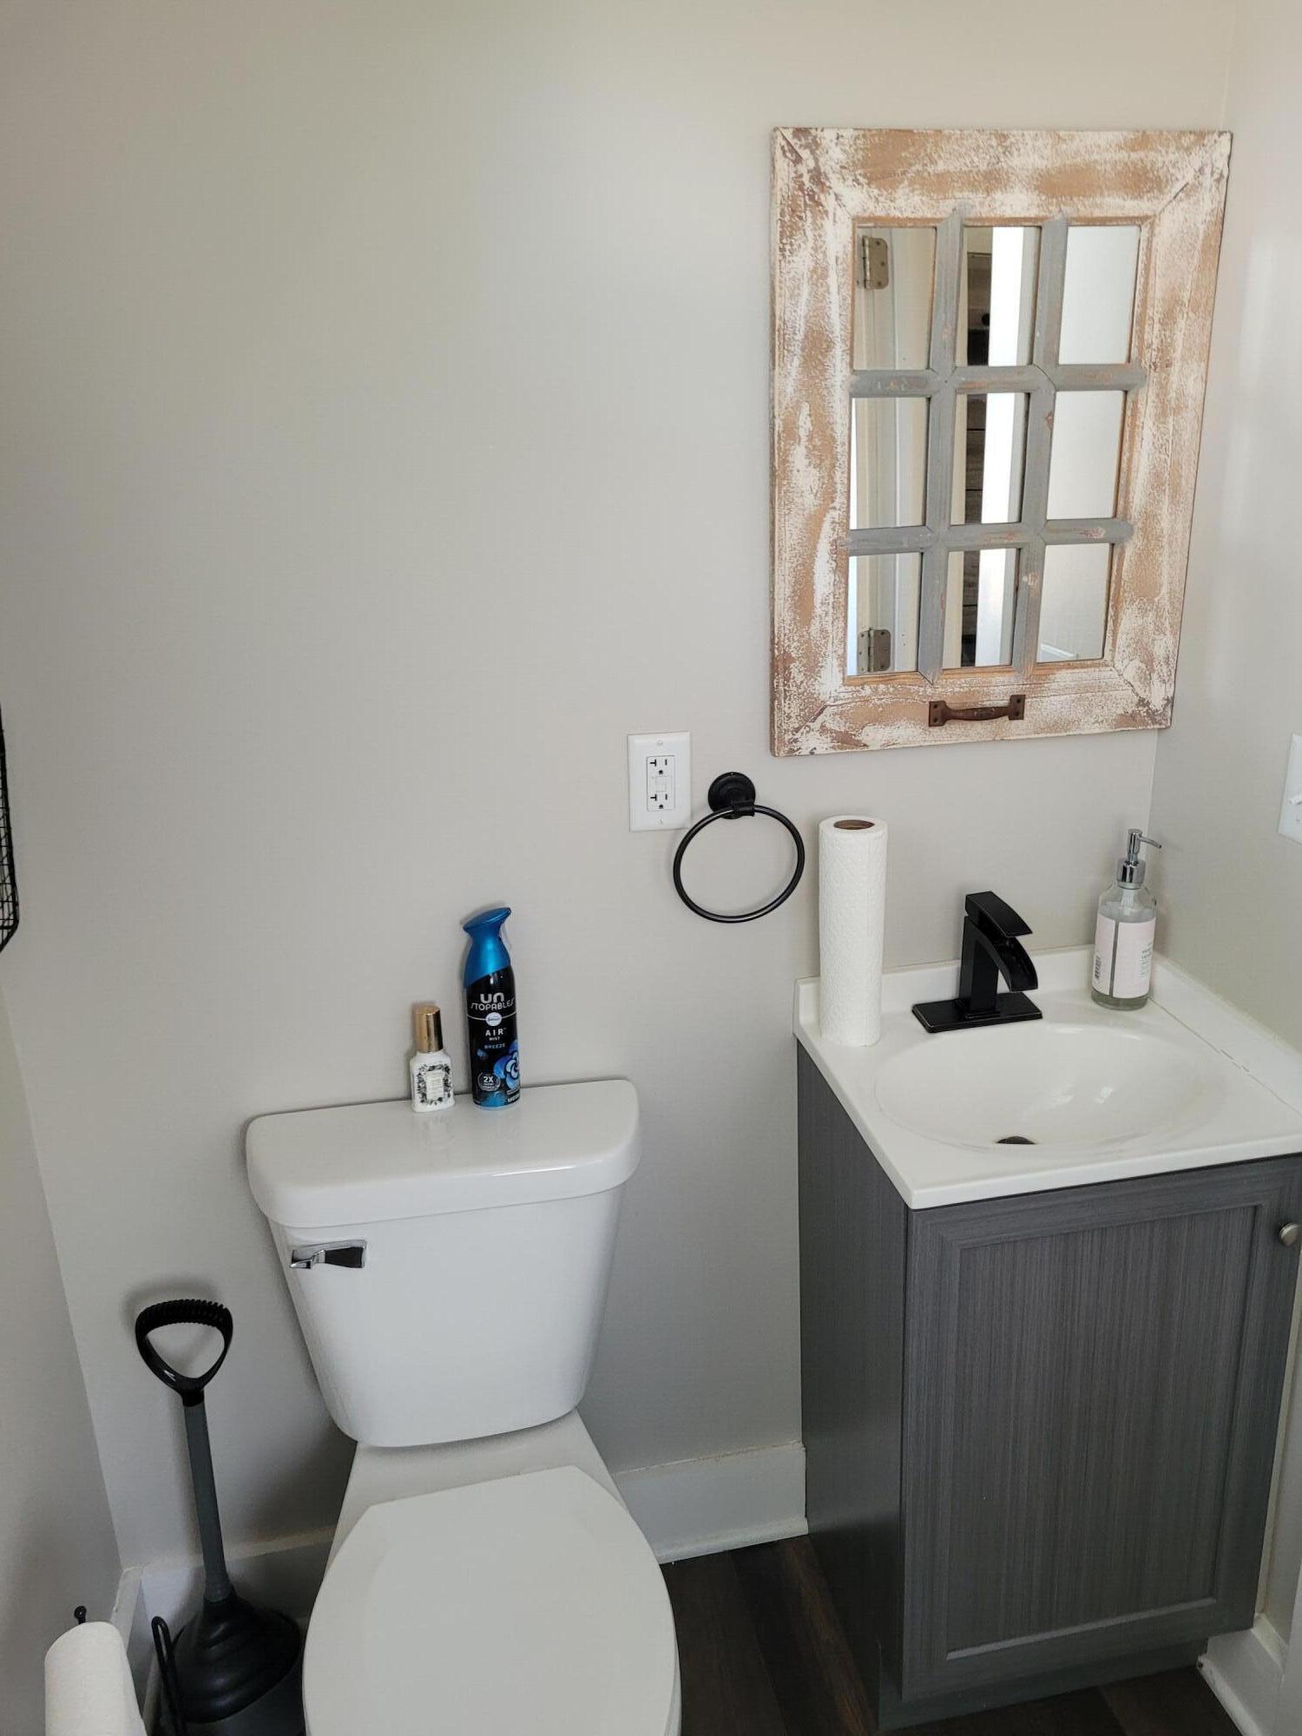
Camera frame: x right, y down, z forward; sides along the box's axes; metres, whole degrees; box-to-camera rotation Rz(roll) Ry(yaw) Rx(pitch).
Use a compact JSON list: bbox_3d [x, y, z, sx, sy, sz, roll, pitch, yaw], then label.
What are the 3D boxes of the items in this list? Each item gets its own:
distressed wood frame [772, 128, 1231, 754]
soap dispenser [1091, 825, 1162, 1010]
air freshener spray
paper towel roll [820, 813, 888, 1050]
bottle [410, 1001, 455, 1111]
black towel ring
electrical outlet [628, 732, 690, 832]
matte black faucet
[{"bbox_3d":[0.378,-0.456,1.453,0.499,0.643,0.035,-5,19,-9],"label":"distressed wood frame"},{"bbox_3d":[0.597,0.062,1.636,0.072,0.225,0.070,12,23,35],"label":"soap dispenser"},{"bbox_3d":[-0.187,0.165,1.528,0.058,0.237,0.058,-6,19,-12],"label":"air freshener spray"},{"bbox_3d":[0.242,0.075,1.566,0.078,0.271,0.078,-2,19,1],"label":"paper towel roll"},{"bbox_3d":[-0.261,0.224,1.543,0.044,0.120,0.033,-9,20,-19],"label":"bottle"},{"bbox_3d":[0.099,-0.015,1.524,0.158,0.179,0.077,-5,19,-9],"label":"black towel ring"},{"bbox_3d":[0.011,-0.099,1.516,0.070,0.116,0.009,-5,19,-9],"label":"electrical outlet"},{"bbox_3d":[0.416,0.123,1.573,0.152,0.164,0.150,-5,19,-9],"label":"matte black faucet"}]

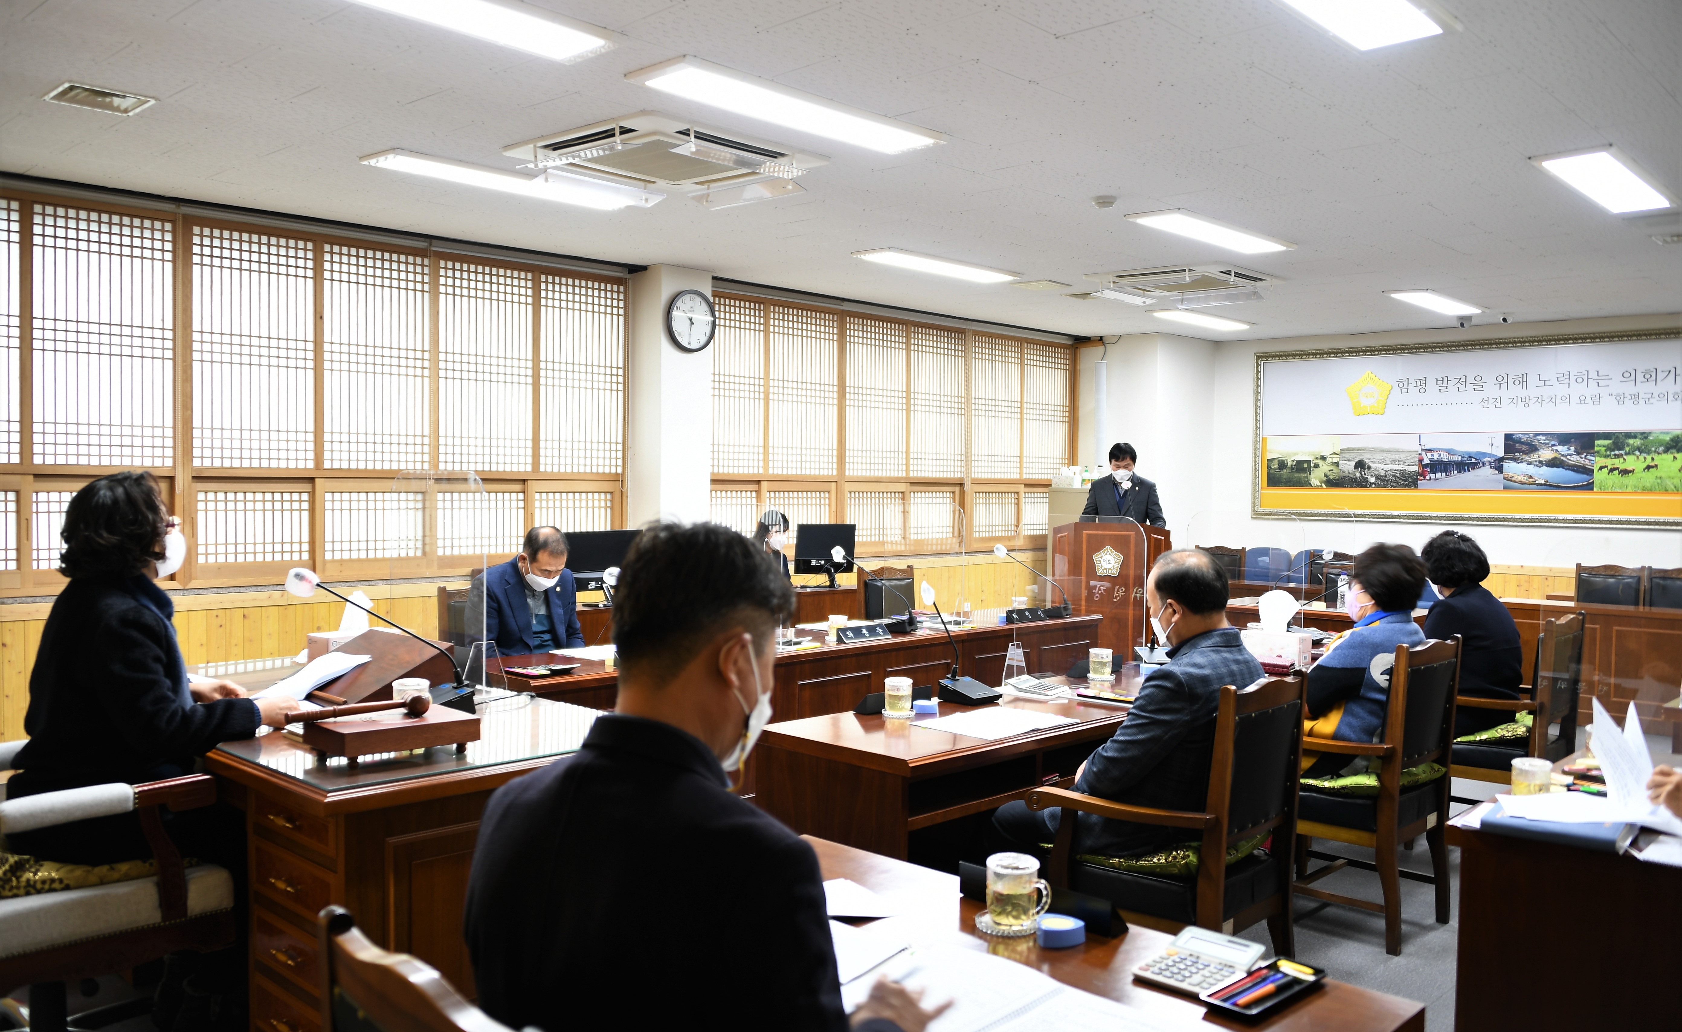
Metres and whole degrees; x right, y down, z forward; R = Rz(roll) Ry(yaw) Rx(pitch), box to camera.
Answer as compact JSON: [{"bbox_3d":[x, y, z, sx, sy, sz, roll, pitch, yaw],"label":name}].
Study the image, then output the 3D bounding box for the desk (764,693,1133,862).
[{"bbox_3d":[0.368,0.972,3.947,0.600,0.730,1.200,2,2,44],"label":"desk"}]

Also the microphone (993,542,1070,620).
[{"bbox_3d":[1.022,0.339,7.094,0.490,0.375,0.120,2,2,44],"label":"microphone"}]

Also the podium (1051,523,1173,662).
[{"bbox_3d":[1.604,0.648,7.768,0.740,1.200,0.520,1,2,-1],"label":"podium"}]

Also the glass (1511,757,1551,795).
[{"bbox_3d":[1.521,0.593,2.881,0.090,0.095,0.090,2,2,42],"label":"glass"}]

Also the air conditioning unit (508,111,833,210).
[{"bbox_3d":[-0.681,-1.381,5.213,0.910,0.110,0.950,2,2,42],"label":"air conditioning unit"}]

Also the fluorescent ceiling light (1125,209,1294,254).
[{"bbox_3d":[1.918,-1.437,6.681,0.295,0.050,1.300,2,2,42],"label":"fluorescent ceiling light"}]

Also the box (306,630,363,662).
[{"bbox_3d":[-1.487,0.407,3.982,0.130,0.095,0.230,2,2,42],"label":"box"}]

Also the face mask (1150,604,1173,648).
[{"bbox_3d":[1.023,0.348,4.123,0.095,0.125,0.135,-25,-16,41],"label":"face mask"}]

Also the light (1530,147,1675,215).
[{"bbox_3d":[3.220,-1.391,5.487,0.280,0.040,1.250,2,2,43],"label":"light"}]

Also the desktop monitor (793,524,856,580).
[{"bbox_3d":[-0.109,0.222,7.520,0.170,0.360,0.500,2,2,42],"label":"desktop monitor"}]

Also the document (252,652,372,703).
[{"bbox_3d":[-1.357,0.411,3.347,0.210,0.035,0.275,2,23,42],"label":"document"}]

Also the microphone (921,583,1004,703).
[{"bbox_3d":[0.354,0.400,4.156,0.210,0.390,0.320,2,2,43],"label":"microphone"}]

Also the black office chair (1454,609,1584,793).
[{"bbox_3d":[2.600,0.854,5.240,0.540,0.950,0.530,2,2,44],"label":"black office chair"}]

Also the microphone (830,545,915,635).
[{"bbox_3d":[0.158,0.347,6.317,0.510,0.385,0.120,2,2,44],"label":"microphone"}]

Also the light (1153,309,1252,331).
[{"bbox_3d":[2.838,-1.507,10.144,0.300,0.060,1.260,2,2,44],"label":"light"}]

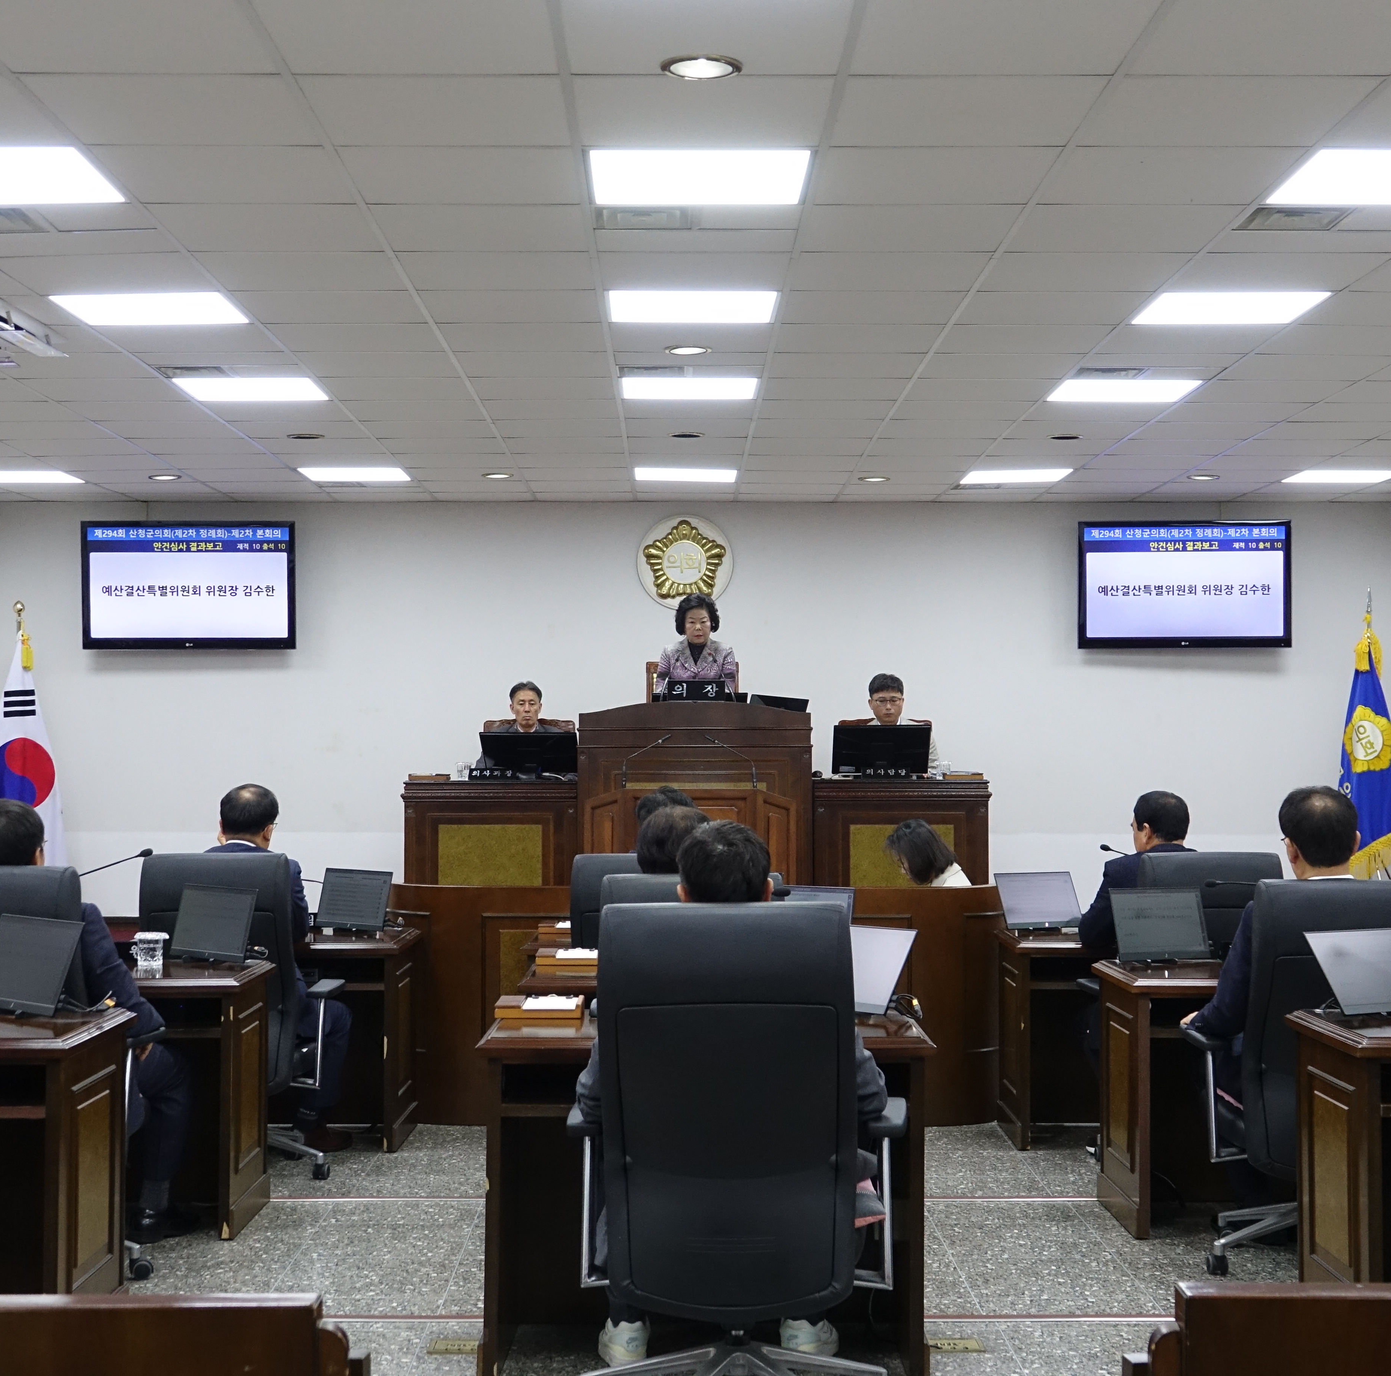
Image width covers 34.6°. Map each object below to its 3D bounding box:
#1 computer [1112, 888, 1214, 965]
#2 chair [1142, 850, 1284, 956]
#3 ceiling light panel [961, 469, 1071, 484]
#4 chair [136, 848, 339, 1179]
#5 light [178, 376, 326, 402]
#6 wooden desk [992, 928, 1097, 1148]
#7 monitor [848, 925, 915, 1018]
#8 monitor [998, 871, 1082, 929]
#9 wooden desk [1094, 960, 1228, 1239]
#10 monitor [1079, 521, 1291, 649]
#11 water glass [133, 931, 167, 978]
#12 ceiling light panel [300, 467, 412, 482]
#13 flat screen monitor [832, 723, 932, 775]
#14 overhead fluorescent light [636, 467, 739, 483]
[{"bbox_3d":[1.470,0.752,7.102,0.380,0.229,0.050,1,-15,-30],"label":"computer"},{"bbox_3d":[1.659,1.125,7.786,0.670,1.141,0.700,0,-1,-12],"label":"chair"},{"bbox_3d":[1.762,-1.181,12.296,0.575,0.060,0.575,0,-1,-1],"label":"ceiling light panel"},{"bbox_3d":[-1.552,1.127,7.760,0.670,1.137,0.700,0,-1,7],"label":"chair"},{"bbox_3d":[-1.856,-1.265,9.340,0.580,0.060,0.580,0,-1,-1],"label":"light"},{"bbox_3d":[1.760,1.335,8.458,1.170,0.750,0.670,0,-1,-1],"label":"wooden desk"},{"bbox_3d":[0.406,0.719,5.699,0.050,0.229,0.380,36,-22,-32],"label":"monitor"},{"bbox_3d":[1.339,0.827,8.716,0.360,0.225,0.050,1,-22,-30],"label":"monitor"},{"bbox_3d":[1.791,1.245,6.816,1.034,0.744,0.621,0,-2,-1],"label":"wooden desk"},{"bbox_3d":[2.973,-0.622,13.595,1.290,0.775,0.090,0,-1,-1],"label":"monitor"},{"bbox_3d":[-1.829,0.877,7.507,0.115,0.125,0.105,0,-1,-1],"label":"water glass"},{"bbox_3d":[-1.881,-1.206,12.389,0.580,0.060,0.580,0,-1,-1],"label":"ceiling light panel"},{"bbox_3d":[0.974,0.320,11.650,0.512,0.310,0.070,0,28,0],"label":"flat screen monitor"},{"bbox_3d":[-0.058,-1.206,12.406,0.580,0.060,0.580,0,-1,-1],"label":"overhead fluorescent light"}]

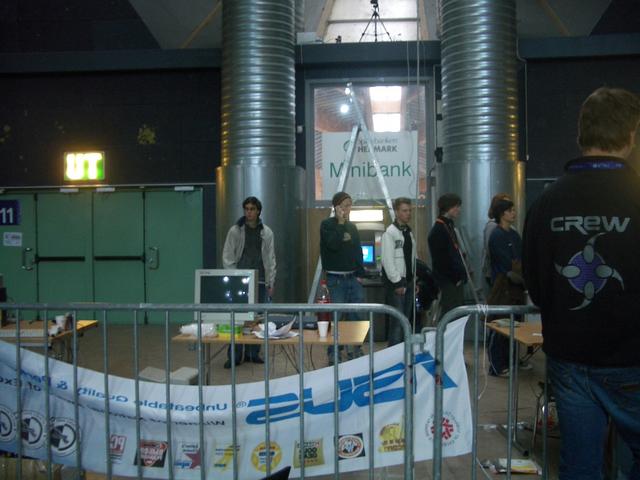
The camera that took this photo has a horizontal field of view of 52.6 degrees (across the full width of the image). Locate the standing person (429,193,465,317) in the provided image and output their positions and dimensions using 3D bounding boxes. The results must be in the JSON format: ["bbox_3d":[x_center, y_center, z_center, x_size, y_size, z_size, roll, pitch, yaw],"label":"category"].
[{"bbox_3d":[1.375,0.429,6.950,0.360,1.820,0.480,-1,1,18],"label":"standing person"}]

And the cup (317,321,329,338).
[{"bbox_3d":[0.022,0.575,4.120,0.076,0.100,0.076,-1,0,0],"label":"cup"}]

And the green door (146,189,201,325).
[{"bbox_3d":[-2.265,0.265,10.004,0.914,2.108,0.100,-1,1,4],"label":"green door"}]

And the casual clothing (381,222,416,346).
[{"bbox_3d":[0.849,0.581,6.950,0.330,1.500,0.490,0,1,44],"label":"casual clothing"}]

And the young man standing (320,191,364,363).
[{"bbox_3d":[0.227,0.394,7.001,0.460,1.845,0.360,-1,1,-12],"label":"young man standing"}]

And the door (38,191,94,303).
[{"bbox_3d":[-4.071,0.288,10.350,0.890,2.090,0.070,-1,0,5],"label":"door"}]

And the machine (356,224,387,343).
[{"bbox_3d":[0.579,0.534,8.693,0.600,1.523,0.750,-1,1,4],"label":"machine"}]

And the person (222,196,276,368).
[{"bbox_3d":[-0.756,0.437,6.875,0.530,1.786,0.360,-1,1,7],"label":"person"}]

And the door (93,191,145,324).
[{"bbox_3d":[-3.135,0.273,10.068,0.830,2.103,0.100,-1,1,4],"label":"door"}]

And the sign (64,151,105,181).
[{"bbox_3d":[-3.730,-1.164,10.250,0.650,0.440,0.120,-1,0,5],"label":"sign"}]

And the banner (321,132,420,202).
[{"bbox_3d":[0.747,-1.113,9.669,1.430,1.030,0.050,-1,1,4],"label":"banner"}]

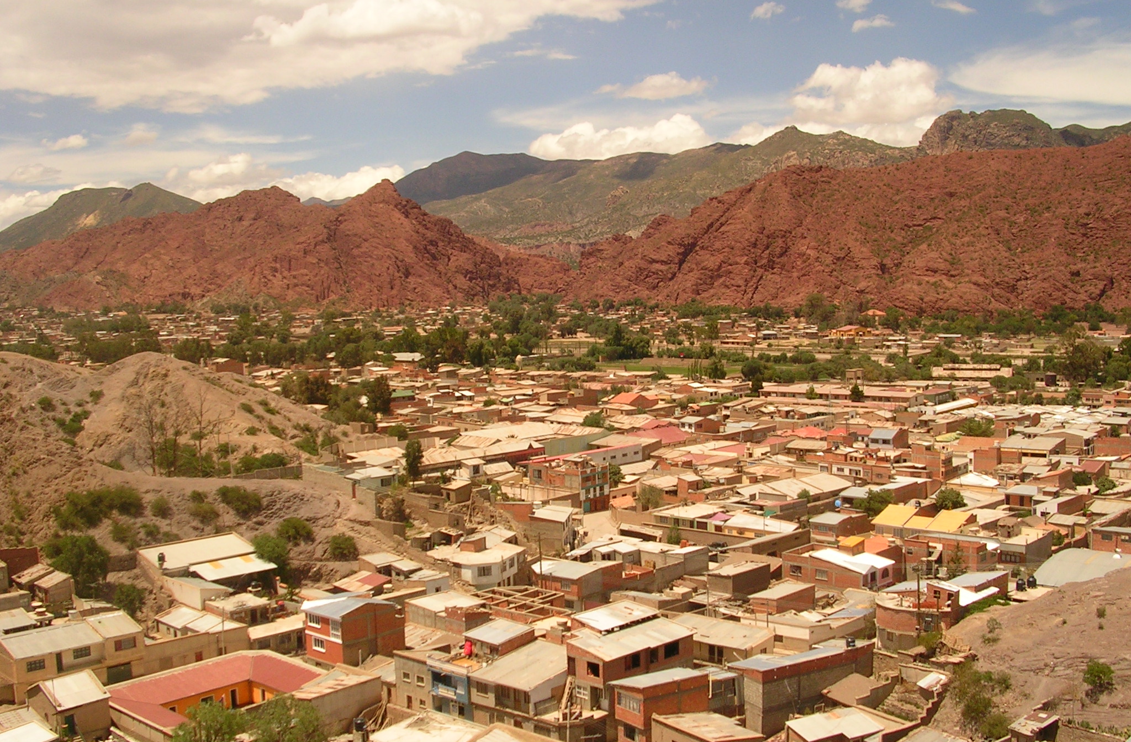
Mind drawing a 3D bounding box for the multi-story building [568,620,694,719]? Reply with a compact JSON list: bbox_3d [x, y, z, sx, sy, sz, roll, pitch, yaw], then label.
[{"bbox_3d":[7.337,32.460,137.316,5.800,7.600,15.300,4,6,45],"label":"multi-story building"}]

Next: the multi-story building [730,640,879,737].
[{"bbox_3d":[26.360,34.140,136.470,16.400,6.900,4.500,-5,7,-33],"label":"multi-story building"}]

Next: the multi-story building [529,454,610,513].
[{"bbox_3d":[0.640,26.350,293.300,16.500,11.300,10.000,4,8,42],"label":"multi-story building"}]

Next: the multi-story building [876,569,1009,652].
[{"bbox_3d":[42.973,27.550,142.633,10.100,8.100,13.000,3,6,43],"label":"multi-story building"}]

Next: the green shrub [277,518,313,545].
[{"bbox_3d":[-42.133,24.990,193.466,5.400,4.000,5.000,-2,5,-13],"label":"green shrub"}]

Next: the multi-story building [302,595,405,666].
[{"bbox_3d":[-26.125,31.626,153.875,7.700,7.700,10.000,3,6,43],"label":"multi-story building"}]

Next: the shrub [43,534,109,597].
[{"bbox_3d":[-68.827,27.394,174.565,8.900,8.600,8.200,-3,5,-22],"label":"shrub"}]

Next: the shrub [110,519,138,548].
[{"bbox_3d":[-70.890,26.040,199.420,4.400,4.200,4.200,-1,6,0],"label":"shrub"}]

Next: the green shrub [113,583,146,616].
[{"bbox_3d":[-58.233,30.621,165.801,4.100,4.300,4.000,-2,5,-20],"label":"green shrub"}]

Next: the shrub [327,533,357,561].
[{"bbox_3d":[-35.890,28.360,199.730,4.600,3.900,4.300,-1,6,0],"label":"shrub"}]

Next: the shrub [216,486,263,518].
[{"bbox_3d":[-55.720,22.420,212.160,7.600,4.800,5.500,-1,6,0],"label":"shrub"}]

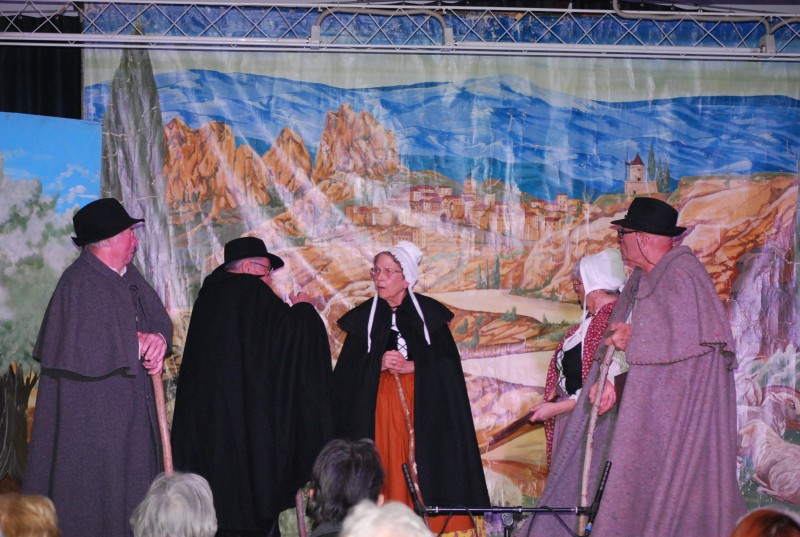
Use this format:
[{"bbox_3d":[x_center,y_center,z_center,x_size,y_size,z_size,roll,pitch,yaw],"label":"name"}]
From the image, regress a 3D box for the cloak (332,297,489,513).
[{"bbox_3d":[0.029,0.614,9.950,0.760,1.020,0.500,0,0,7],"label":"cloak"}]

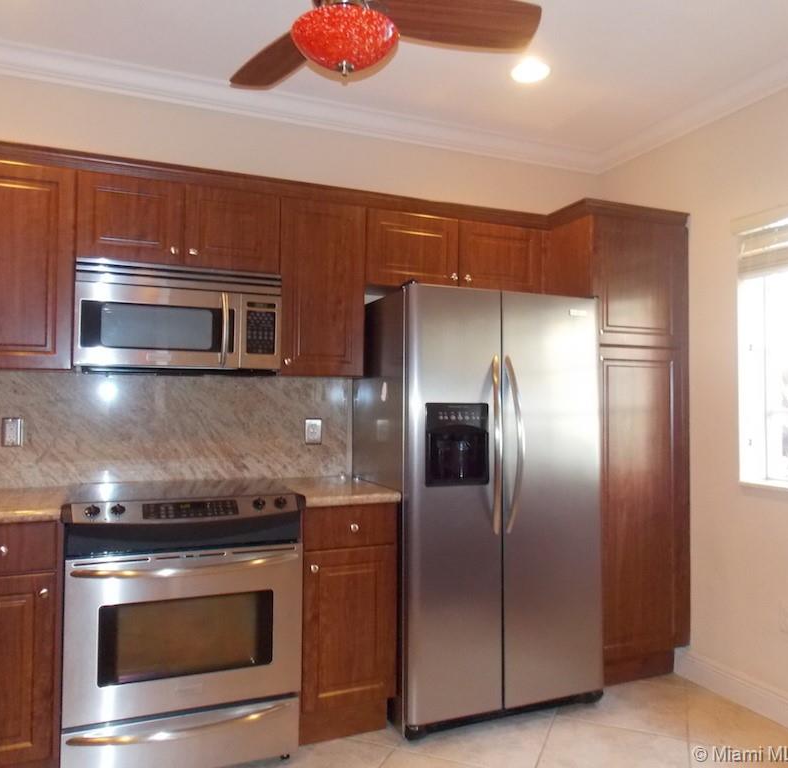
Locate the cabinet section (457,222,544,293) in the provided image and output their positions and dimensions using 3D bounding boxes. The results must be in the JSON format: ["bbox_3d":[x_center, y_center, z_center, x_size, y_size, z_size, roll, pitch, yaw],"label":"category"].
[{"bbox_3d":[0.450,-0.591,3.362,0.467,0.315,0.324,1,-2,-23],"label":"cabinet section"}]

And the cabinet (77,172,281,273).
[{"bbox_3d":[-0.878,-0.608,2.802,0.765,0.325,0.352,1,-2,-23],"label":"cabinet"}]

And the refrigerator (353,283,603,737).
[{"bbox_3d":[0.324,0.486,3.016,0.897,1.735,0.770,1,-2,-23],"label":"refrigerator"}]

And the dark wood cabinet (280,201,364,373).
[{"bbox_3d":[-0.357,-0.394,3.012,0.367,0.741,0.352,1,-2,-23],"label":"dark wood cabinet"}]

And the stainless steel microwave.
[{"bbox_3d":[-0.874,-0.241,2.777,0.762,0.408,0.375,1,-2,-23],"label":"stainless steel microwave"}]

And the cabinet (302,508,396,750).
[{"bbox_3d":[-0.293,0.904,2.841,0.365,0.882,0.625,1,-2,-23],"label":"cabinet"}]

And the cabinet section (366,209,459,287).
[{"bbox_3d":[0.026,-0.599,3.183,0.454,0.315,0.324,1,-2,-23],"label":"cabinet section"}]

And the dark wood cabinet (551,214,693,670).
[{"bbox_3d":[0.993,0.277,3.389,0.522,2.185,0.655,1,-2,-23],"label":"dark wood cabinet"}]

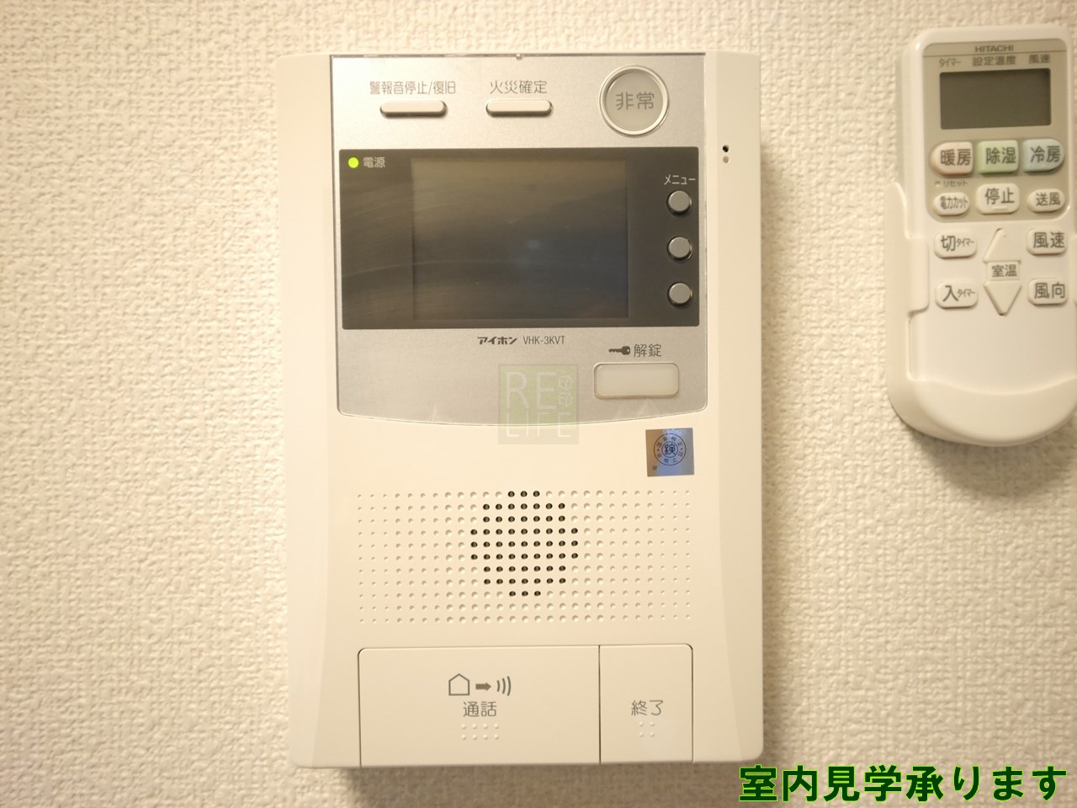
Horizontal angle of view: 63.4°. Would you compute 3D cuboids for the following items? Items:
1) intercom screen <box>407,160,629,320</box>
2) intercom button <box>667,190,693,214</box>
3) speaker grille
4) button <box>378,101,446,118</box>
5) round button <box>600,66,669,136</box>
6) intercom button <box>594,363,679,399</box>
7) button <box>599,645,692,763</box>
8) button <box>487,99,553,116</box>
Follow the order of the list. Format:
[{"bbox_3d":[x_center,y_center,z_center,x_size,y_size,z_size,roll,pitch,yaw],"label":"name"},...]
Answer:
[{"bbox_3d":[-0.006,-0.052,0.277,0.068,0.050,0.002,-1,2,-1],"label":"intercom screen"},{"bbox_3d":[0.044,-0.063,0.274,0.007,0.007,0.003,-1,2,-1],"label":"intercom button"},{"bbox_3d":[-0.004,0.049,0.280,0.106,0.042,0.002,-1,2,-1],"label":"speaker grille"},{"bbox_3d":[-0.039,-0.092,0.272,0.021,0.004,0.003,-1,2,-1],"label":"button"},{"bbox_3d":[0.030,-0.095,0.274,0.021,0.021,0.004,-1,2,-1],"label":"round button"},{"bbox_3d":[0.031,-0.008,0.276,0.026,0.011,0.003,-1,2,-1],"label":"intercom button"},{"bbox_3d":[0.035,0.097,0.283,0.030,0.036,0.005,-1,2,-1],"label":"button"},{"bbox_3d":[-0.006,-0.092,0.272,0.021,0.004,0.003,-1,2,-1],"label":"button"}]

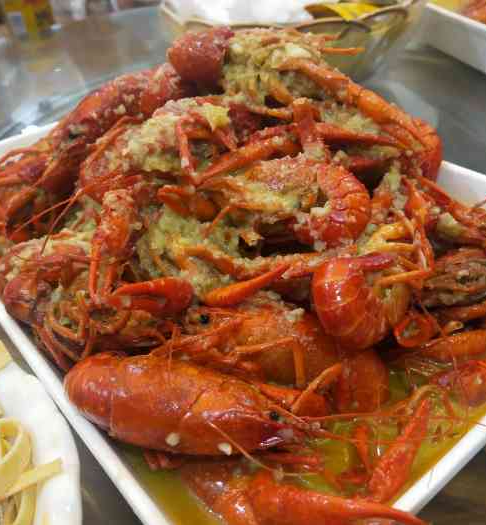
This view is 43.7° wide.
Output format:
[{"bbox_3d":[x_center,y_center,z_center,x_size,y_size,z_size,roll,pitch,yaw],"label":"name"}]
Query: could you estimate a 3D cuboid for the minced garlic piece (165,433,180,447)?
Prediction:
[{"bbox_3d":[-0.023,0.057,0.195,0.004,0.004,0.004,-6,38,0],"label":"minced garlic piece"}]

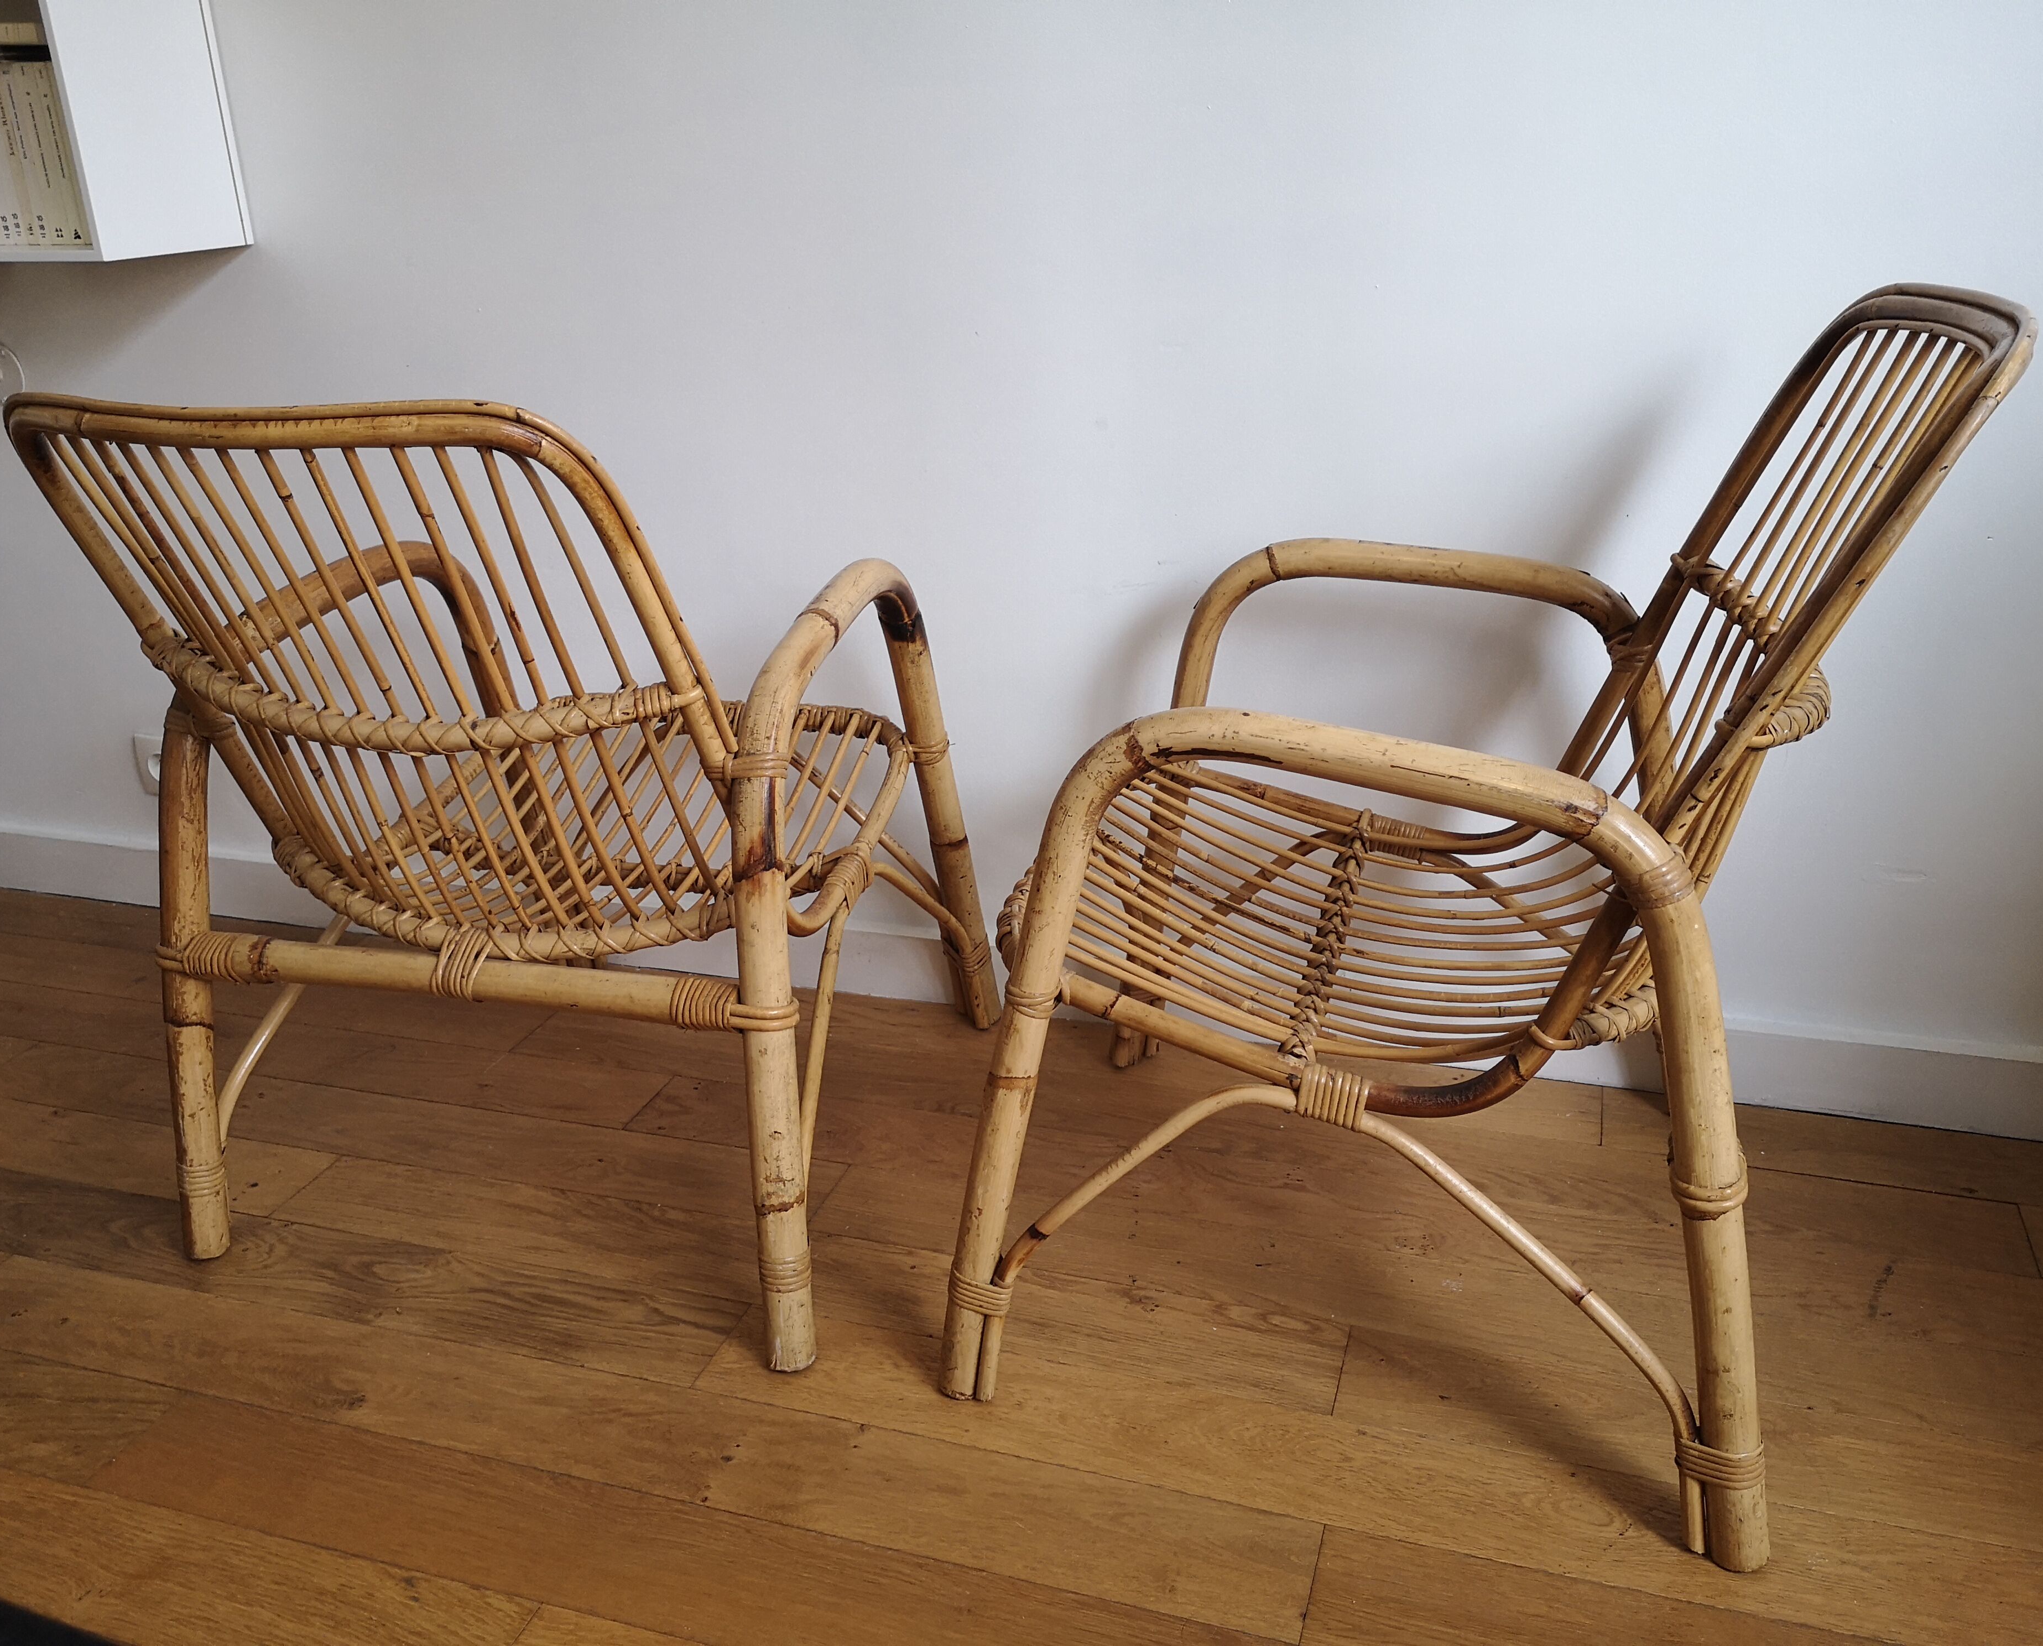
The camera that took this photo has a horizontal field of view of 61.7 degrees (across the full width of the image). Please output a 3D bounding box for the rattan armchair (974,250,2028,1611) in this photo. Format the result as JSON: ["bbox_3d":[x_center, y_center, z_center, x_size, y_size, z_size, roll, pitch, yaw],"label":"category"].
[{"bbox_3d":[0.330,0.004,1.396,0.698,0.834,0.645,4,22,17],"label":"rattan armchair"}]

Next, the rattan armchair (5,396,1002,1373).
[{"bbox_3d":[-0.426,-0.042,1.619,0.645,0.816,0.698,4,22,16],"label":"rattan armchair"}]

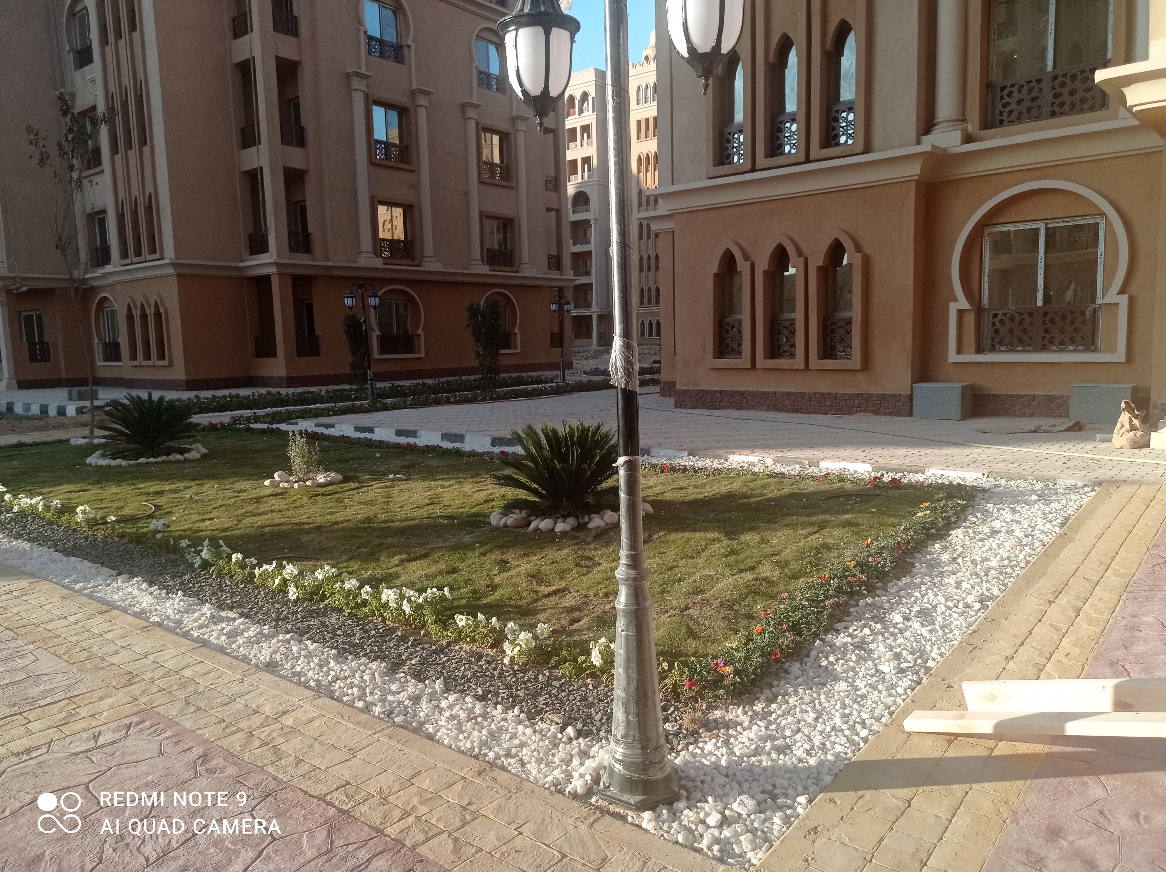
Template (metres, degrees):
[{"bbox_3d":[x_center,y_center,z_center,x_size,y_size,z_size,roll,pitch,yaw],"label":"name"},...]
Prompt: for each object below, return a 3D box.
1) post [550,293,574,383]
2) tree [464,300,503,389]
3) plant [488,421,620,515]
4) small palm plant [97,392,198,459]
[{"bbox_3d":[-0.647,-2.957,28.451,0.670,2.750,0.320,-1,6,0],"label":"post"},{"bbox_3d":[-2.563,-2.361,24.464,0.980,2.500,0.920,-1,6,0],"label":"tree"},{"bbox_3d":[-0.190,0.261,7.607,1.100,0.740,1.080,-1,6,0],"label":"plant"},{"bbox_3d":[-5.630,-0.152,12.181,1.190,0.830,1.150,-1,6,0],"label":"small palm plant"}]

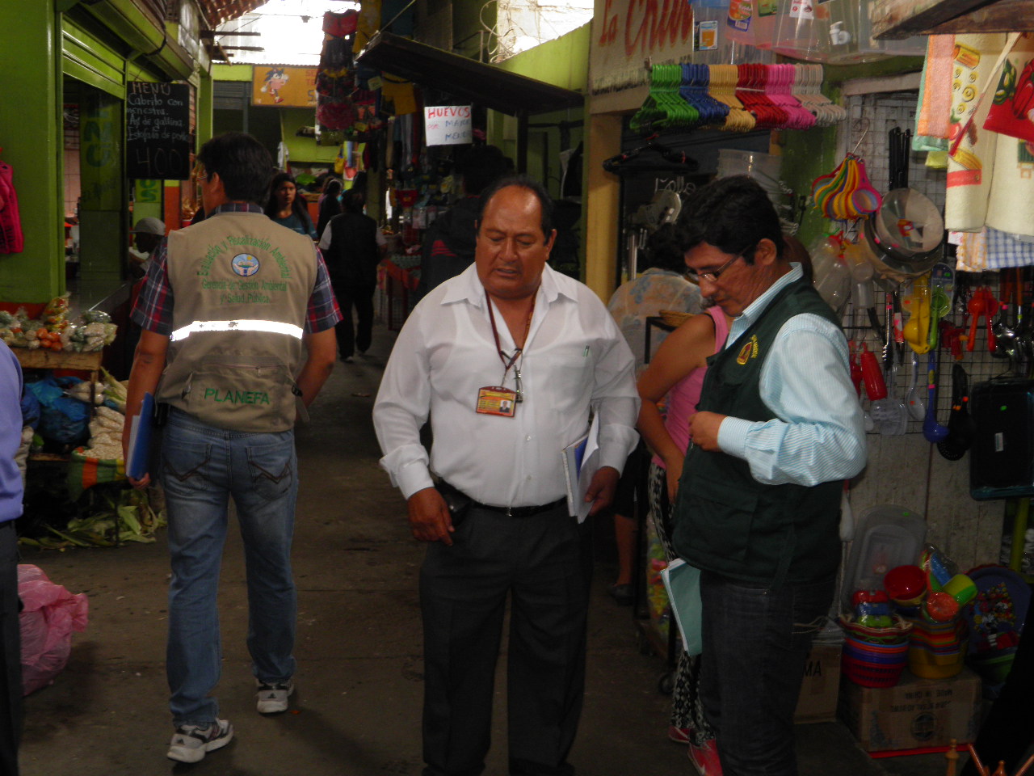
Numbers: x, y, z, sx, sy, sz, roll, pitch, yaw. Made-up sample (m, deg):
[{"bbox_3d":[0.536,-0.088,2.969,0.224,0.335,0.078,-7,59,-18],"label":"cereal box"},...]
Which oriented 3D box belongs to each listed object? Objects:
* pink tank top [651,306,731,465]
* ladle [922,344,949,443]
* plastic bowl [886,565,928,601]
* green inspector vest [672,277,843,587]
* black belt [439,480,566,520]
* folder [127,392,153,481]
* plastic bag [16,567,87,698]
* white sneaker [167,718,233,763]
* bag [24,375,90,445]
[{"bbox_3d":[0.559,0.001,3.600,0.350,0.470,0.250,3,12,-45],"label":"pink tank top"},{"bbox_3d":[1.323,0.011,4.150,0.095,0.320,0.090,-2,9,-21],"label":"ladle"},{"bbox_3d":[1.148,0.578,3.880,0.125,0.062,0.125,-2,45,2],"label":"plastic bowl"},{"bbox_3d":[0.541,0.096,2.930,0.310,0.660,0.450,-1,9,-20],"label":"green inspector vest"},{"bbox_3d":[-0.024,0.234,2.920,0.360,0.060,0.280,2,12,0],"label":"black belt"},{"bbox_3d":[-1.095,0.142,3.820,0.025,0.240,0.280,11,8,-8],"label":"folder"},{"bbox_3d":[-1.484,0.734,4.000,0.340,0.380,0.340,2,9,0],"label":"plastic bag"},{"bbox_3d":[-0.873,0.933,3.680,0.105,0.115,0.290,3,9,7],"label":"white sneaker"},{"bbox_3d":[-2.037,0.101,5.750,0.300,0.290,0.290,2,9,0],"label":"bag"}]

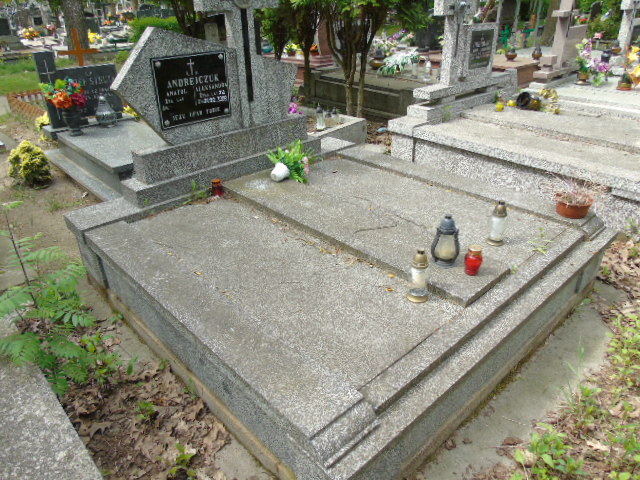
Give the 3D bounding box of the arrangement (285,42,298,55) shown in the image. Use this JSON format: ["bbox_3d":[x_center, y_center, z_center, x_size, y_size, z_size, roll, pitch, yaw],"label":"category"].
[{"bbox_3d":[-0.509,-3.465,8.399,0.260,0.240,0.240,-2,28,0],"label":"arrangement"}]

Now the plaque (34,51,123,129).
[{"bbox_3d":[-2.358,-1.511,4.575,0.695,0.690,0.090,-25,36,-36],"label":"plaque"}]

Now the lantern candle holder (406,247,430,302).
[{"bbox_3d":[0.380,0.133,1.757,0.080,0.214,0.080,-1,28,1],"label":"lantern candle holder"}]

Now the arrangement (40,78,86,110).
[{"bbox_3d":[-2.337,-1.343,4.236,0.380,0.250,0.300,-25,36,-36],"label":"arrangement"}]

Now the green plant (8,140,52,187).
[{"bbox_3d":[-2.610,-0.685,4.180,0.340,0.400,0.340,-2,28,0],"label":"green plant"}]

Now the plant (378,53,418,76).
[{"bbox_3d":[1.097,-2.444,6.413,0.560,0.290,0.400,-2,28,0],"label":"plant"}]

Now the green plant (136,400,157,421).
[{"bbox_3d":[-0.680,0.668,1.810,0.075,0.060,0.075,-2,28,0],"label":"green plant"}]

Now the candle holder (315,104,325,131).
[{"bbox_3d":[0.006,-0.958,3.595,0.075,0.200,0.075,-2,28,1],"label":"candle holder"}]

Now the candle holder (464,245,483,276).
[{"bbox_3d":[0.649,0.088,1.950,0.073,0.118,0.073,-2,28,1],"label":"candle holder"}]

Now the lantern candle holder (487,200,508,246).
[{"bbox_3d":[0.800,-0.075,2.055,0.079,0.201,0.079,-25,36,-36],"label":"lantern candle holder"}]

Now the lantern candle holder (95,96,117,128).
[{"bbox_3d":[-2.147,-1.299,4.642,0.180,0.278,0.180,-25,36,-36],"label":"lantern candle holder"}]

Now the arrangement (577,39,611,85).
[{"bbox_3d":[2.725,-1.769,4.606,0.280,0.460,0.290,-25,36,-36],"label":"arrangement"}]

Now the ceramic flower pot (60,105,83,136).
[{"bbox_3d":[-2.323,-1.128,4.351,0.152,0.265,0.152,-25,36,-36],"label":"ceramic flower pot"}]

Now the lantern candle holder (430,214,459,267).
[{"bbox_3d":[0.526,0.004,1.896,0.112,0.227,0.093,7,30,16],"label":"lantern candle holder"}]

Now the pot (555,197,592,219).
[{"bbox_3d":[1.293,-0.169,2.362,0.175,0.085,0.175,-2,28,1],"label":"pot"}]

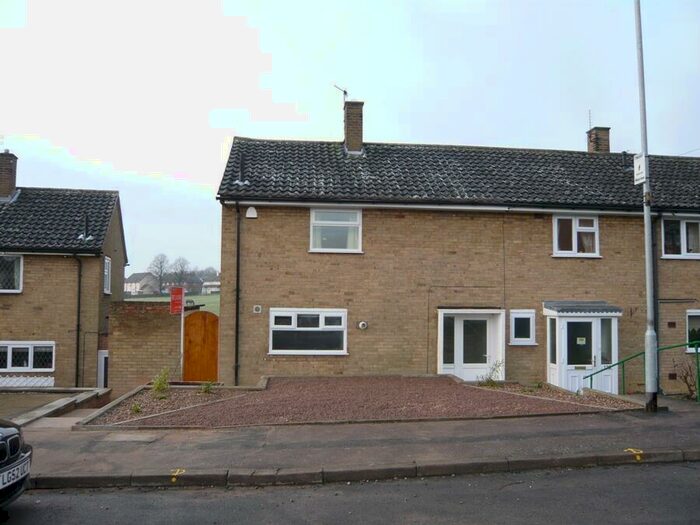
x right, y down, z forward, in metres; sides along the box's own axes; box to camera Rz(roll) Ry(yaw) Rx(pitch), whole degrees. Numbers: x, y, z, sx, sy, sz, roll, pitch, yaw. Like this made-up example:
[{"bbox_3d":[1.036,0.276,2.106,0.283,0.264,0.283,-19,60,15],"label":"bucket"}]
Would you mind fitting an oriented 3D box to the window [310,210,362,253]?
[{"bbox_3d":[-0.313,-0.725,13.015,1.198,1.014,0.120,1,-2,-7],"label":"window"}]

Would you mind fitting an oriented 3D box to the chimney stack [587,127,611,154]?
[{"bbox_3d":[8.261,-3.843,18.791,0.500,1.120,0.620,1,-2,-7],"label":"chimney stack"}]

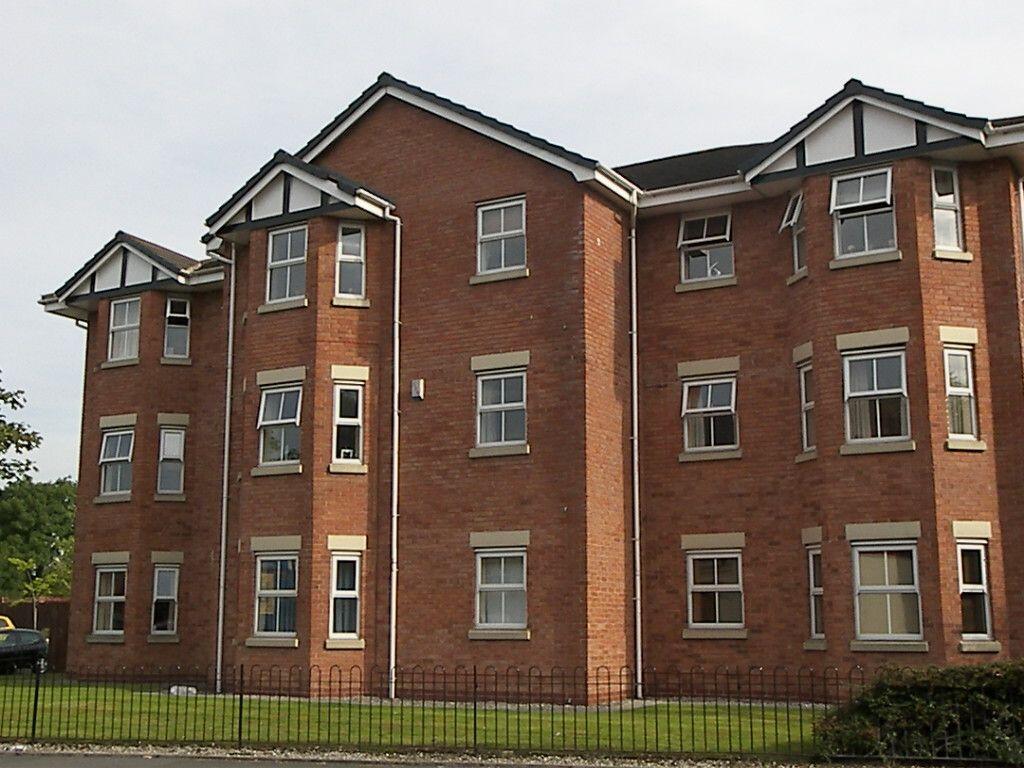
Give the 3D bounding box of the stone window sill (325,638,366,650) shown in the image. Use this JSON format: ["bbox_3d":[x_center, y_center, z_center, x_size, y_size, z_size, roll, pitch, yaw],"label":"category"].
[{"bbox_3d":[-2.576,4.020,21.970,0.608,0.130,0.150,2,-10,-13],"label":"stone window sill"}]

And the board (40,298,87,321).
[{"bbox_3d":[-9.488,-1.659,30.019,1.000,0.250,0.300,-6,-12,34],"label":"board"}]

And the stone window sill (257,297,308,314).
[{"bbox_3d":[-3.711,-1.244,23.142,1.051,0.130,0.150,-6,-12,34],"label":"stone window sill"}]

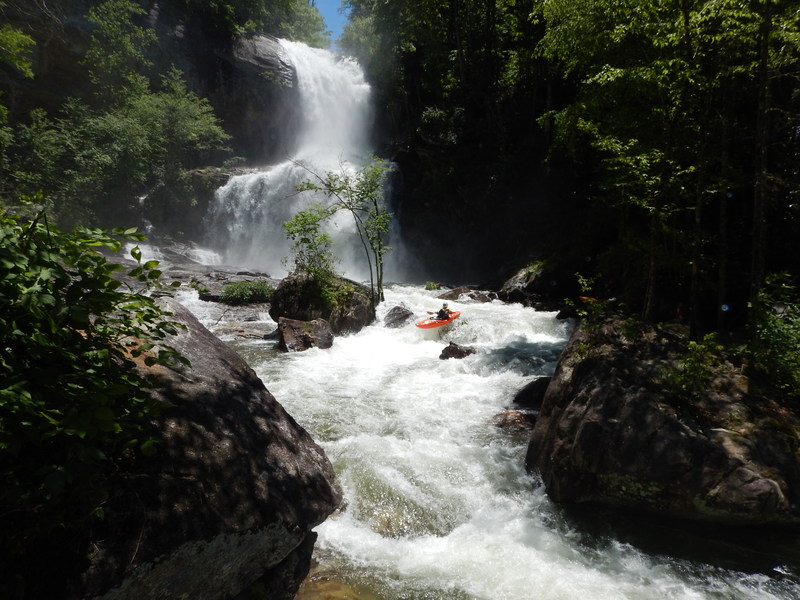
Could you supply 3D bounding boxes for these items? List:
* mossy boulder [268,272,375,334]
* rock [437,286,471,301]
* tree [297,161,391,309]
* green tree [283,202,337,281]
[{"bbox_3d":[-3.566,0.159,25.200,4.700,2.650,3.900,0,3,0],"label":"mossy boulder"},{"bbox_3d":[3.183,-0.387,33.000,2.000,0.850,1.500,0,3,0],"label":"rock"},{"bbox_3d":[-2.651,-3.320,26.500,4.500,7.000,3.700,0,3,0],"label":"tree"},{"bbox_3d":[-4.177,-2.700,25.600,2.450,3.600,2.300,0,3,0],"label":"green tree"}]

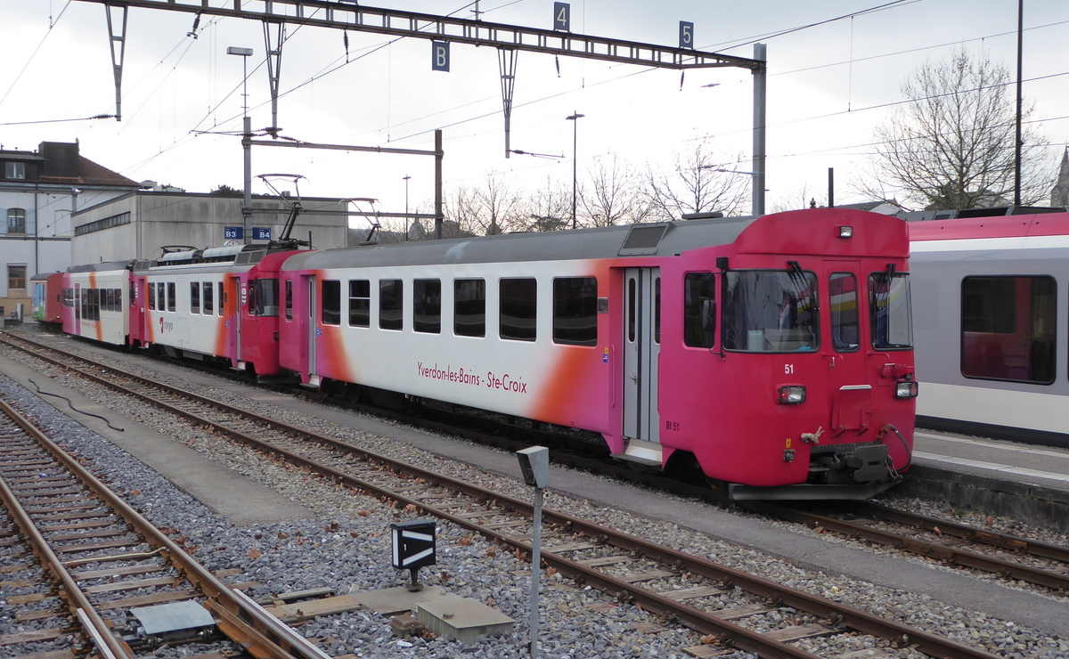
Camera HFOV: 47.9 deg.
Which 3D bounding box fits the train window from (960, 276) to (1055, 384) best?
[{"bbox_3d":[6.562,-0.016,16.704,0.060,1.450,1.570,-1,2,-29],"label":"train window"}]

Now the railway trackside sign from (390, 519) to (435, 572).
[{"bbox_3d":[-1.020,1.826,10.254,0.350,0.375,0.175,-1,2,-29],"label":"railway trackside sign"}]

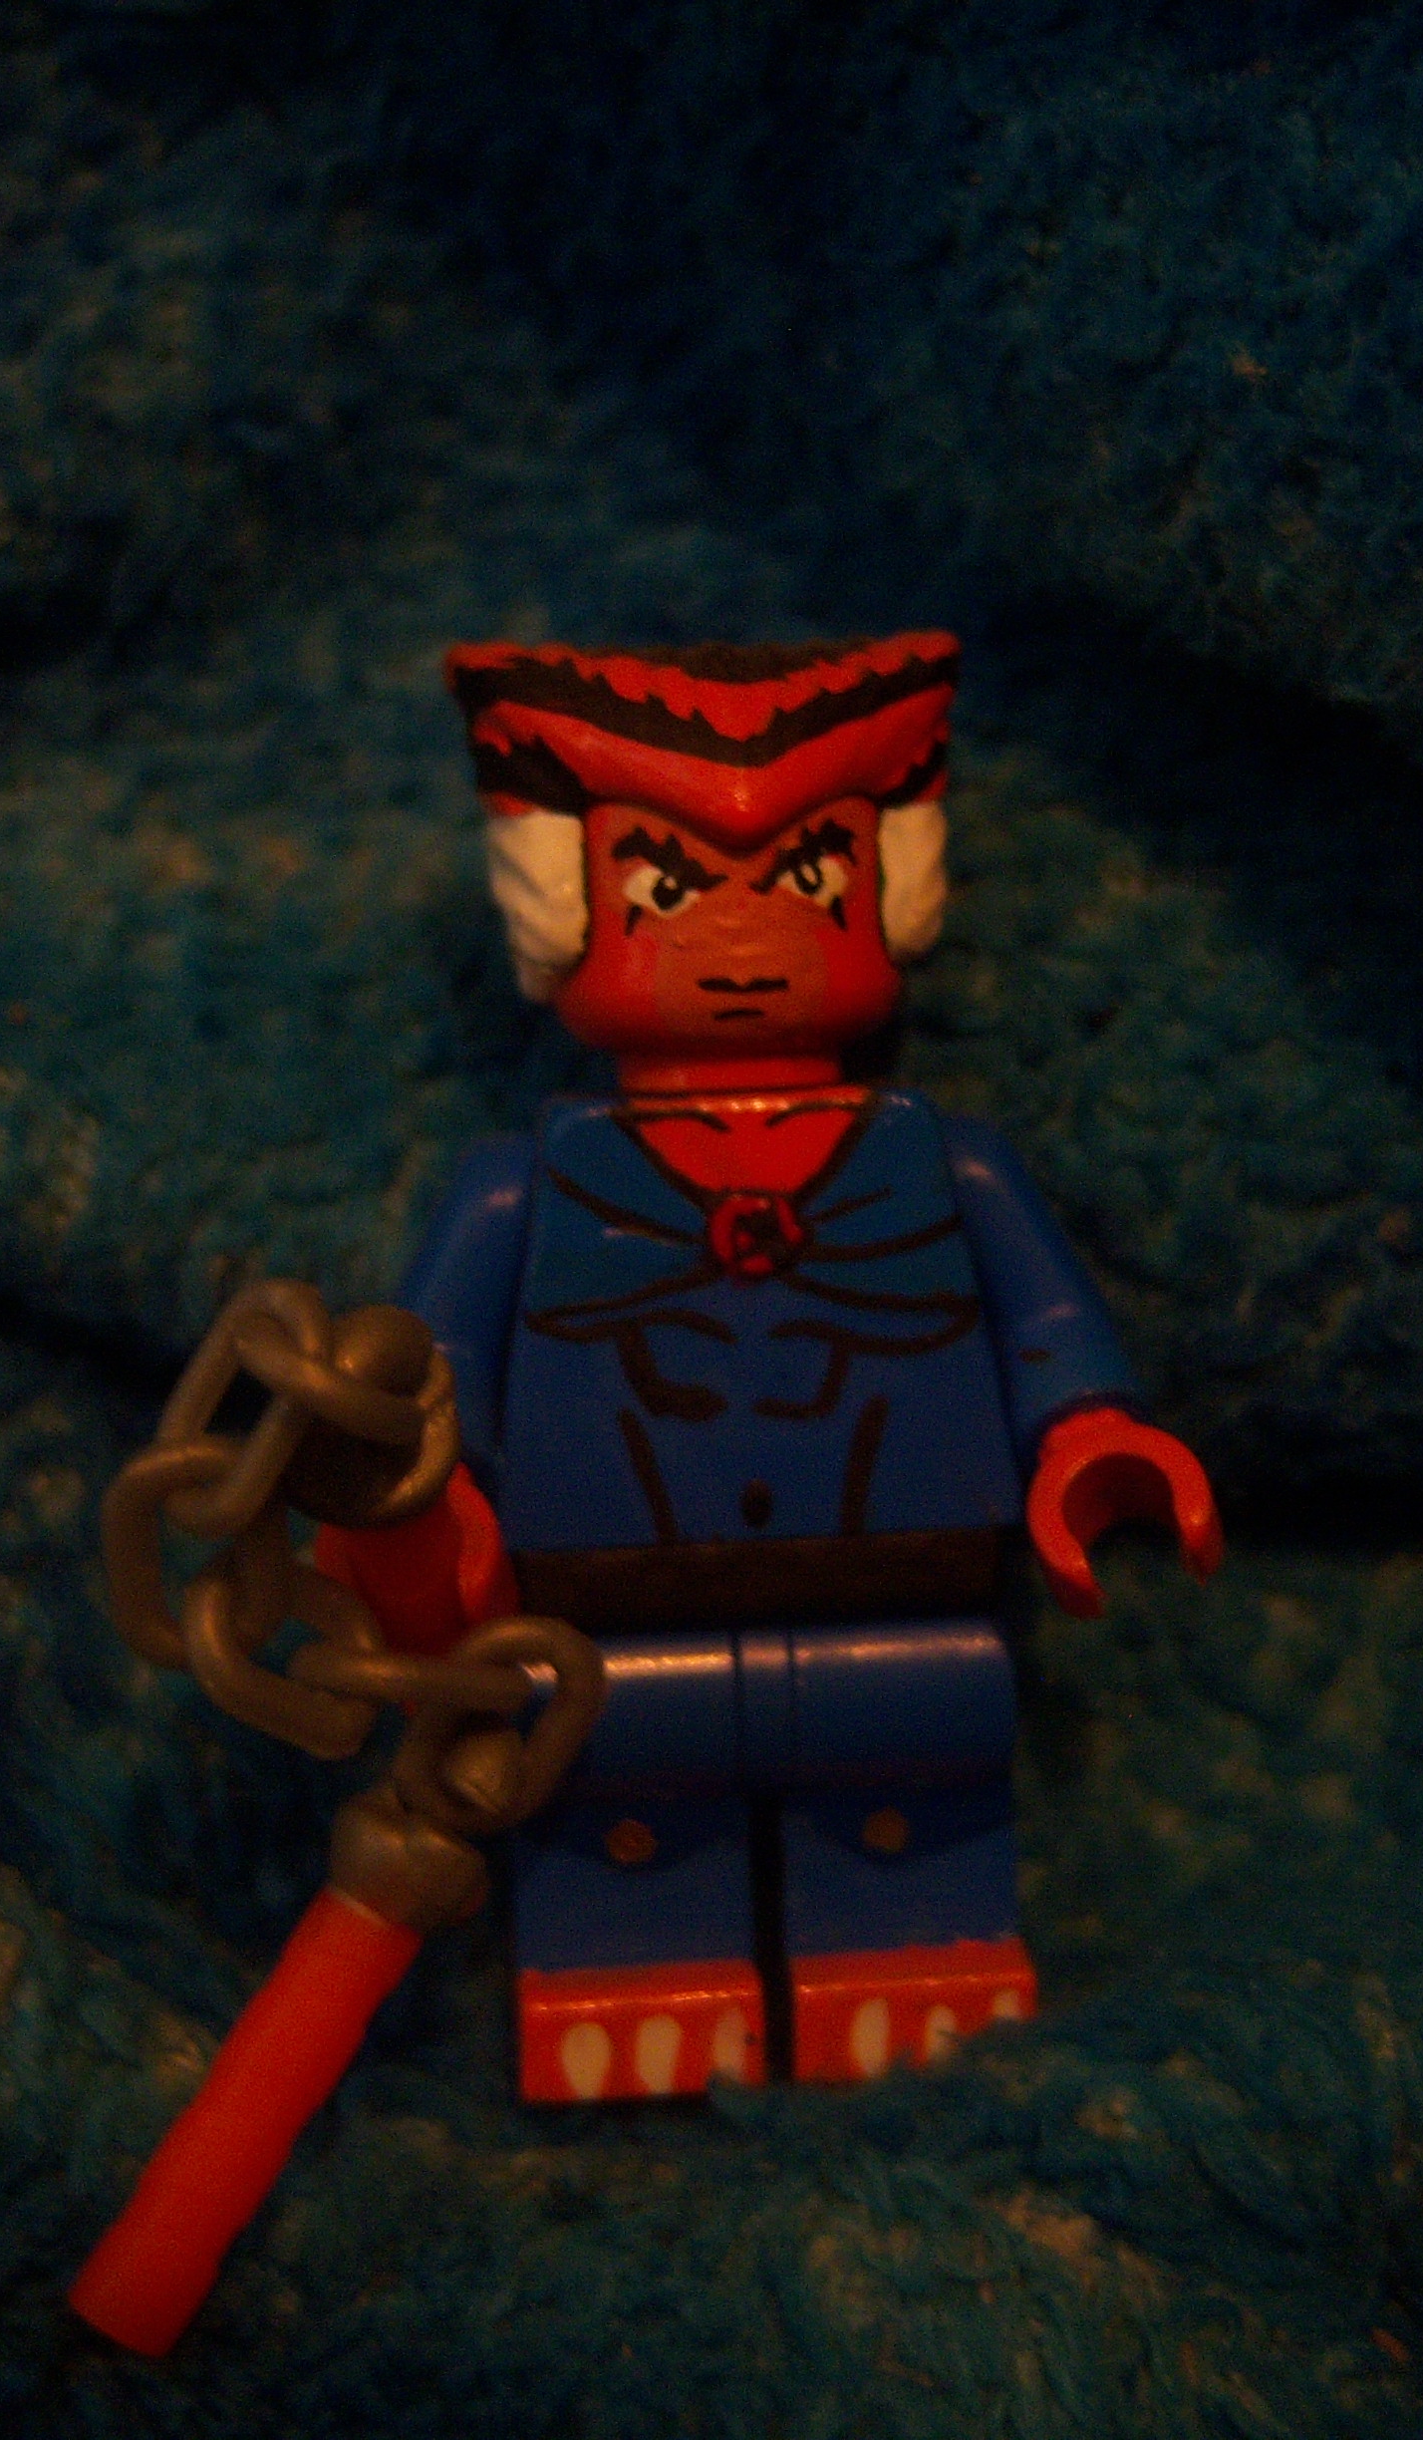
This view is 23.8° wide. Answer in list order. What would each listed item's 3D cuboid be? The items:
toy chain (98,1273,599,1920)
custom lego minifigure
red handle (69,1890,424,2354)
[{"bbox_3d":[-0.010,0.011,0.094,0.014,0.018,0.009,-3,10,-6],"label":"toy chain"},{"bbox_3d":[0.001,0.004,0.102,0.025,0.042,0.015,-3,9,-6],"label":"custom lego minifigure"},{"bbox_3d":[-0.013,0.025,0.096,0.003,0.013,0.003,32,-13,0],"label":"red handle"}]

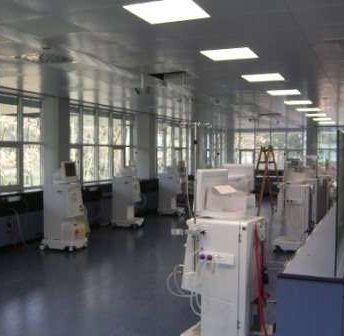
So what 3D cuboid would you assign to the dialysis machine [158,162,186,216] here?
[{"bbox_3d":[0.052,0.523,12.740,0.645,1.513,0.500,1,2,20],"label":"dialysis machine"}]

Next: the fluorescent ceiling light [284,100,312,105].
[{"bbox_3d":[2.922,-1.533,10.747,0.585,0.070,0.585,1,2,23],"label":"fluorescent ceiling light"}]

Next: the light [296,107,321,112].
[{"bbox_3d":[3.660,-1.579,12.451,0.585,0.070,0.585,1,2,23],"label":"light"}]

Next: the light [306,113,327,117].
[{"bbox_3d":[4.398,-1.625,14.155,0.585,0.070,0.585,1,2,23],"label":"light"}]

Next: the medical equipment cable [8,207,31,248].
[{"bbox_3d":[-2.626,1.045,8.066,0.220,0.680,0.240,1,2,23],"label":"medical equipment cable"}]

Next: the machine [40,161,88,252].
[{"bbox_3d":[-1.864,0.647,8.171,0.645,1.513,0.500,1,2,19],"label":"machine"}]

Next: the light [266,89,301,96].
[{"bbox_3d":[2.184,-1.487,9.042,0.585,0.070,0.585,1,2,23],"label":"light"}]

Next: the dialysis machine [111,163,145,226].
[{"bbox_3d":[-0.983,0.581,10.596,0.645,1.513,0.500,1,2,23],"label":"dialysis machine"}]

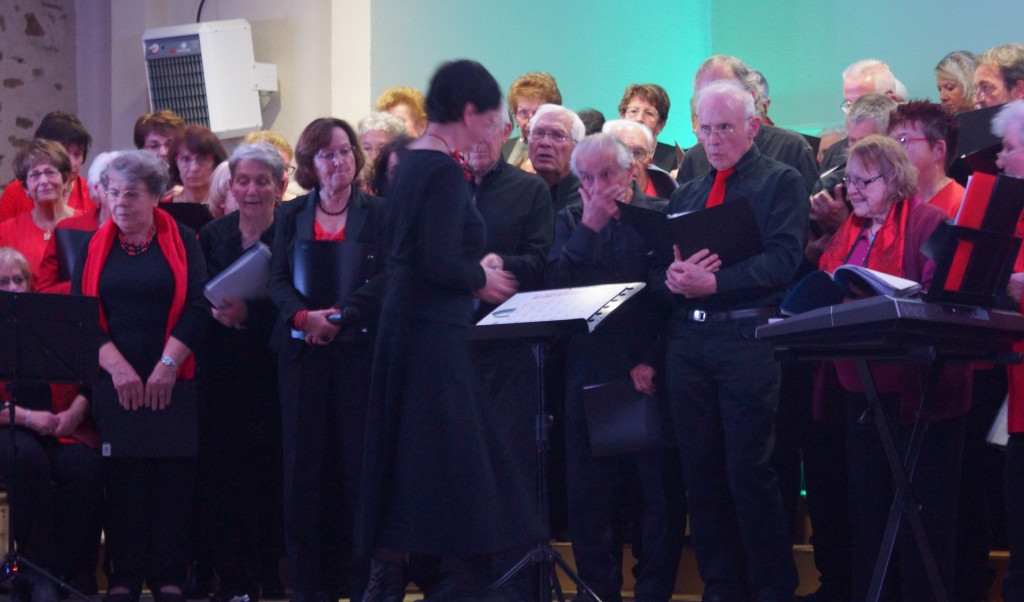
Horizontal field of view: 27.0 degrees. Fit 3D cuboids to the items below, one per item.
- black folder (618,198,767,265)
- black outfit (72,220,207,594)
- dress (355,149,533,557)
[{"bbox_3d":[0.554,-0.209,6.620,0.430,0.090,0.310,0,-37,16],"label":"black folder"},{"bbox_3d":[-1.258,0.360,7.200,0.460,1.270,0.320,0,-4,-2],"label":"black outfit"},{"bbox_3d":[-0.200,0.146,6.280,0.520,1.196,0.480,1,-3,-21],"label":"dress"}]

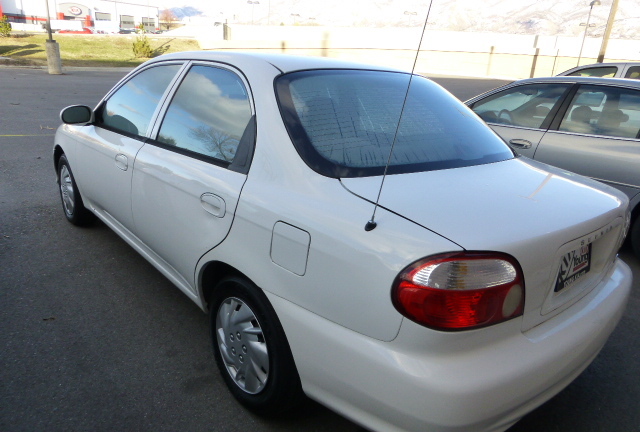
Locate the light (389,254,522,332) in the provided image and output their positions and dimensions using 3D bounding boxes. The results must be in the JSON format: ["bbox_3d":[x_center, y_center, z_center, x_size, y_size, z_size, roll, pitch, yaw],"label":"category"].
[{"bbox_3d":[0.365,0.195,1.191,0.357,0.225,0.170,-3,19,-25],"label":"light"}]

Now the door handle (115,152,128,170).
[{"bbox_3d":[-1.093,-0.298,2.446,0.040,0.088,0.185,-10,23,-41],"label":"door handle"}]

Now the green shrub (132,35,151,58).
[{"bbox_3d":[-10.001,-9.550,25.000,1.150,1.350,1.150,-2,19,-21],"label":"green shrub"}]

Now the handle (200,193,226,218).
[{"bbox_3d":[-0.417,-0.041,1.739,0.040,0.088,0.185,-10,23,-41],"label":"handle"}]

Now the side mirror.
[{"bbox_3d":[-1.483,-0.618,2.714,0.195,0.125,0.115,-10,23,-41],"label":"side mirror"}]

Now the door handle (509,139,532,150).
[{"bbox_3d":[1.625,-0.580,3.596,0.045,0.085,0.195,-10,23,-41],"label":"door handle"}]

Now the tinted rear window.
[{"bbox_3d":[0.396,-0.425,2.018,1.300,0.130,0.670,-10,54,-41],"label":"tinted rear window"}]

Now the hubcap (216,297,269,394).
[{"bbox_3d":[-0.313,0.511,1.779,0.050,0.386,0.386,-10,23,-41],"label":"hubcap"}]

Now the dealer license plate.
[{"bbox_3d":[0.878,0.174,1.531,0.305,0.152,0.015,-10,20,-41],"label":"dealer license plate"}]

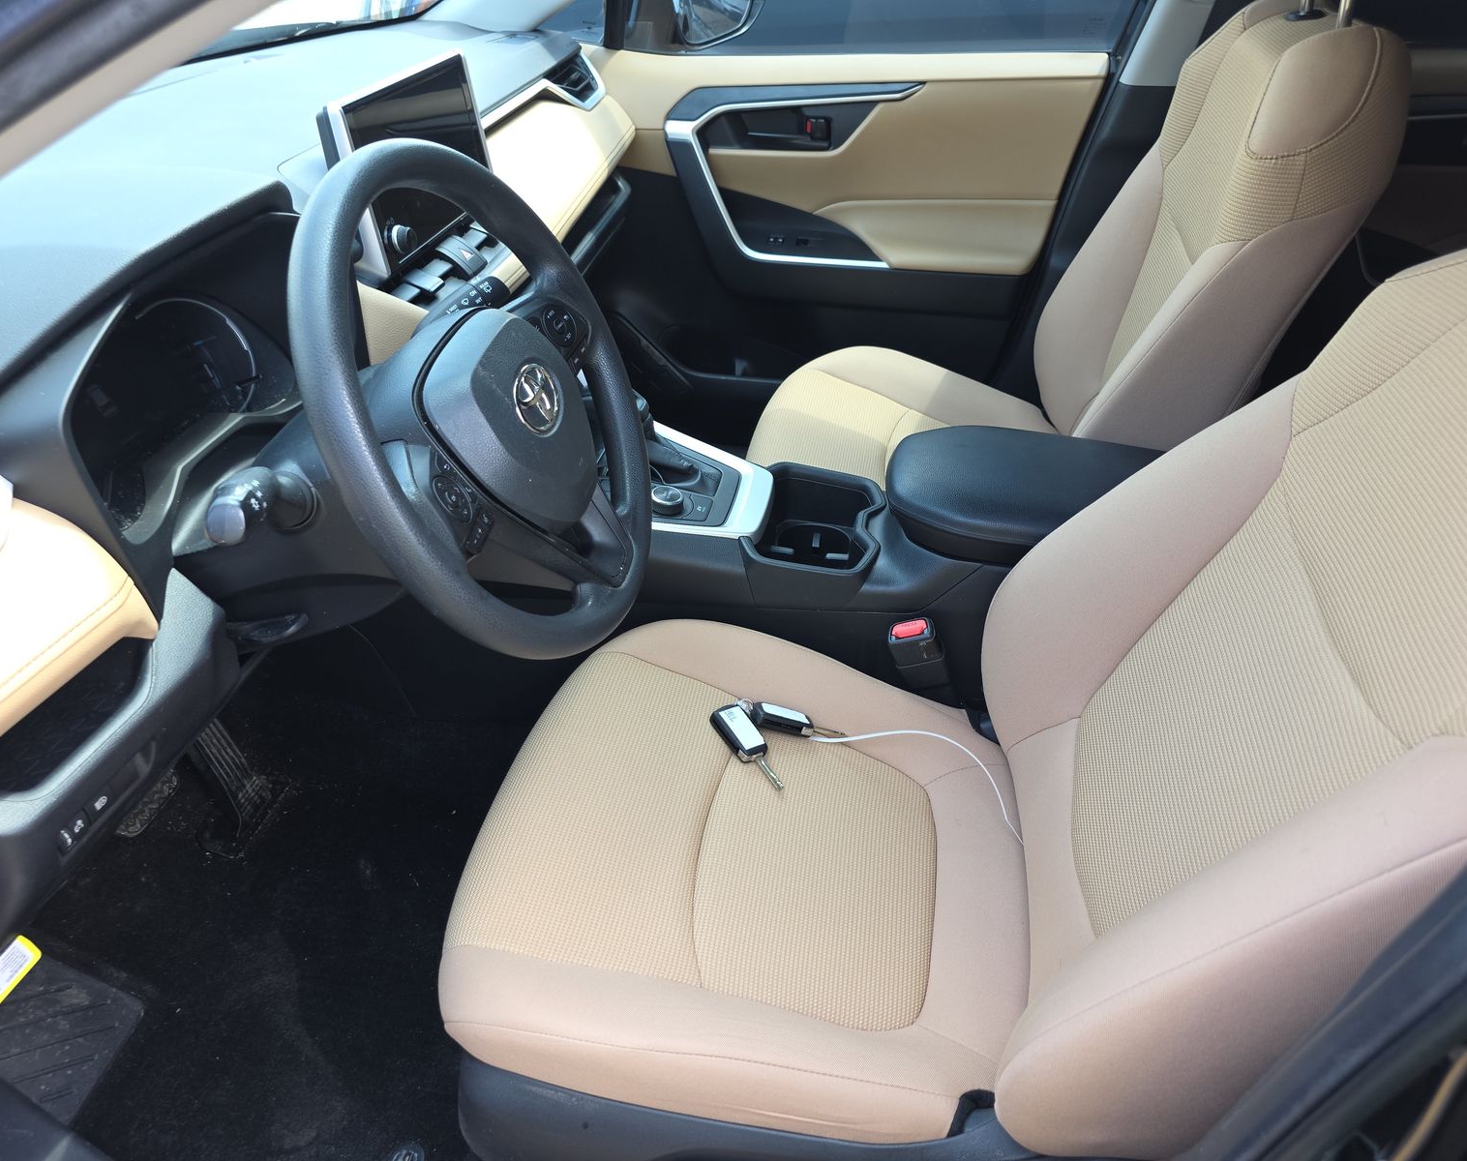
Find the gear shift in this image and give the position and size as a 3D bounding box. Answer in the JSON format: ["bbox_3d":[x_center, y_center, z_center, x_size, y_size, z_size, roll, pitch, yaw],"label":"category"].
[{"bbox_3d":[-0.090,-0.169,1.187,0.115,0.135,0.060,5,39,9],"label":"gear shift"}]

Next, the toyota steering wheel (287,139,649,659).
[{"bbox_3d":[-0.177,-0.123,0.742,0.095,0.372,0.372,-15,33,23],"label":"toyota steering wheel"}]

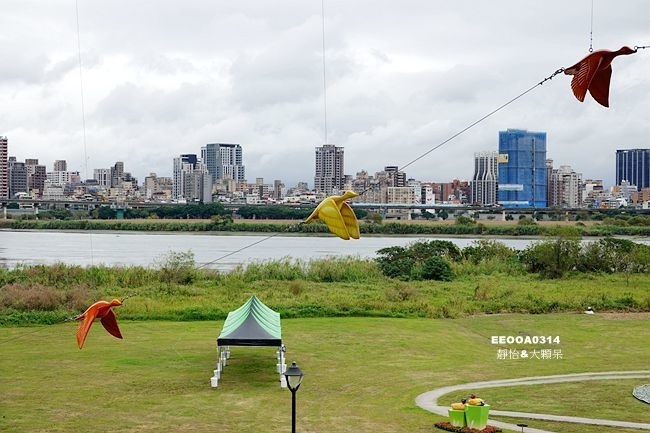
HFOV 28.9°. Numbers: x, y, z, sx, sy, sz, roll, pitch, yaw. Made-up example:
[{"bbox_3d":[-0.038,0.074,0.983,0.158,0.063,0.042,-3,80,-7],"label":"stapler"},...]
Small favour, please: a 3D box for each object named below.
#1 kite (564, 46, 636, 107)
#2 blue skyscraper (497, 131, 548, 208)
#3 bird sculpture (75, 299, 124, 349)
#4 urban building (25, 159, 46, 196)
[{"bbox_3d":[5.545,-2.772,25.200,1.550,1.100,1.250,-12,-6,31],"label":"kite"},{"bbox_3d":[212.825,-48.615,1365.000,45.000,91.000,32.000,0,0,-9],"label":"blue skyscraper"},{"bbox_3d":[-5.319,2.541,30.000,1.550,1.100,1.250,-12,-6,31],"label":"bird sculpture"},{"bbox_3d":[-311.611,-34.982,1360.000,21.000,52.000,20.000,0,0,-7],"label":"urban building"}]

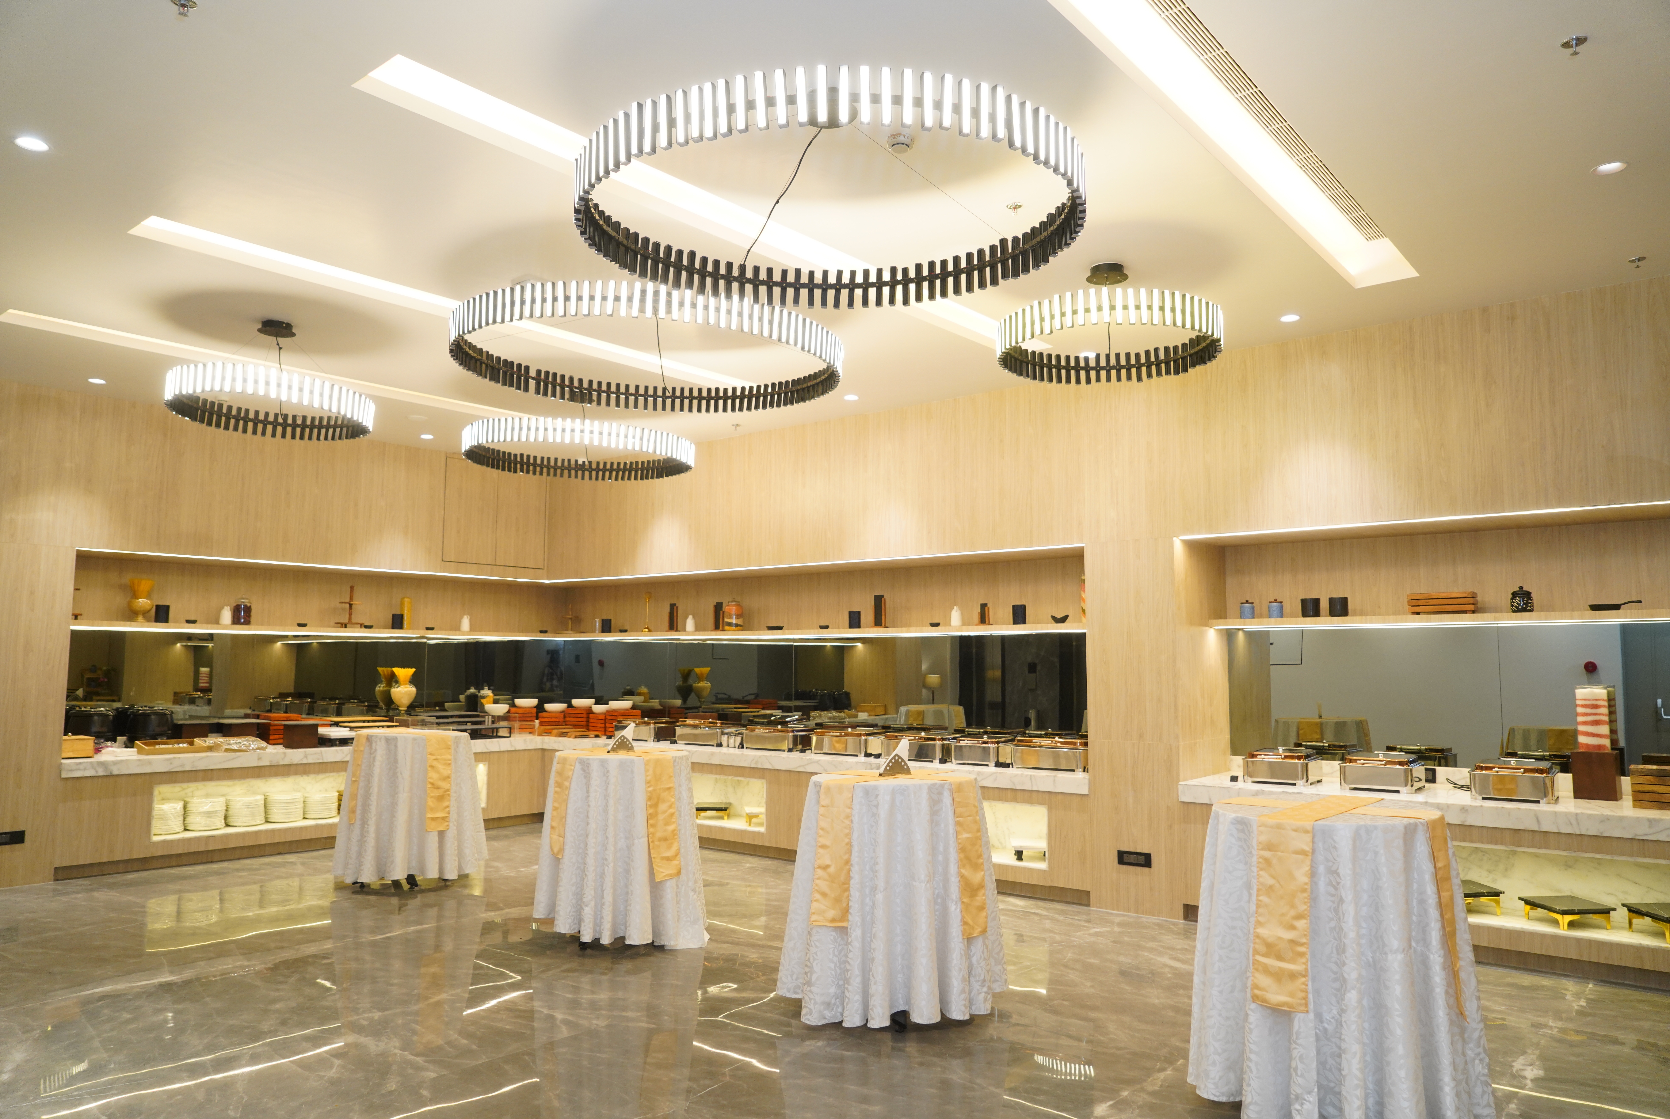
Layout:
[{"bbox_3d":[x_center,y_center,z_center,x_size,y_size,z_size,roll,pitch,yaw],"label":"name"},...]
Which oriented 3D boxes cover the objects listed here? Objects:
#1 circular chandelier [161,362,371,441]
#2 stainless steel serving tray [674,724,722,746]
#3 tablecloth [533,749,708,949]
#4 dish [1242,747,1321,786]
[{"bbox_3d":[-3.274,-0.893,6.489,1.090,0.170,1.090,-4,-10,38],"label":"circular chandelier"},{"bbox_3d":[-1.149,1.621,10.352,0.570,0.195,0.390,-4,-7,38],"label":"stainless steel serving tray"},{"bbox_3d":[-1.281,1.700,6.734,1.000,1.051,1.000,0,-5,0],"label":"tablecloth"},{"bbox_3d":[2.904,1.328,7.188,0.410,0.215,0.410,-4,-7,38],"label":"dish"}]

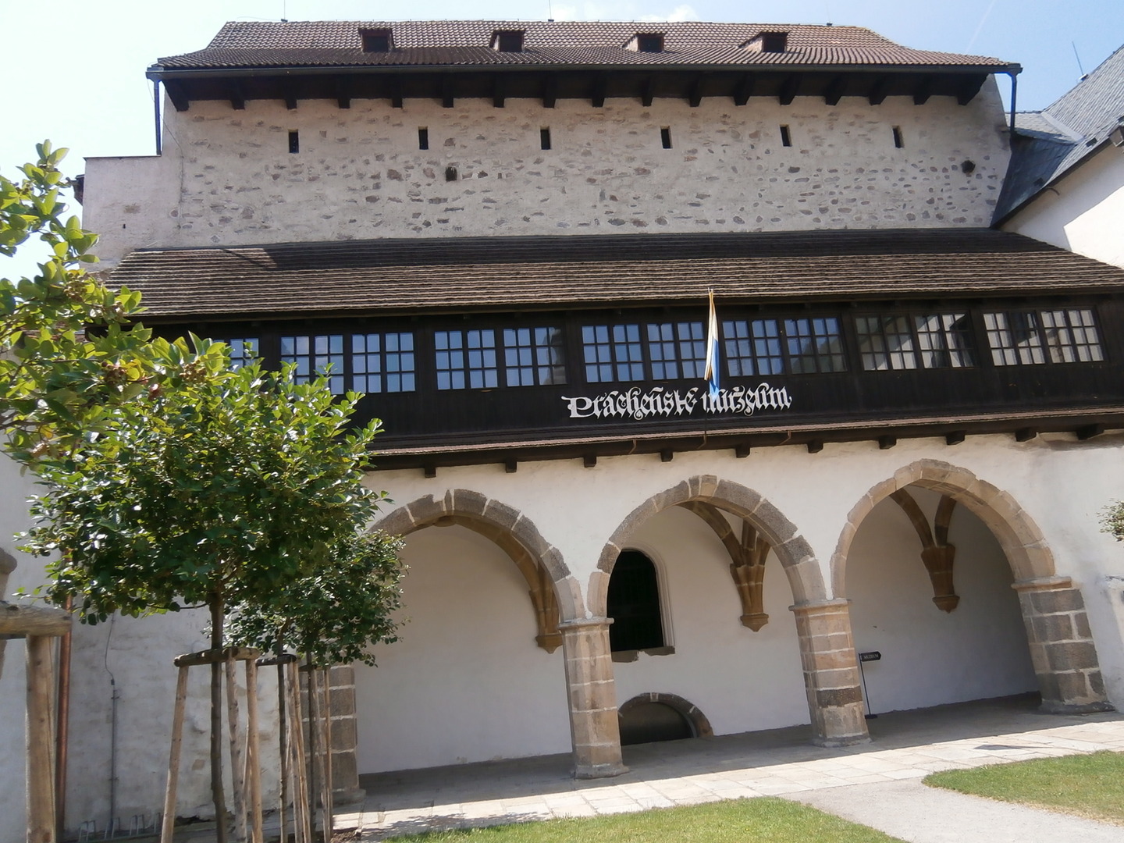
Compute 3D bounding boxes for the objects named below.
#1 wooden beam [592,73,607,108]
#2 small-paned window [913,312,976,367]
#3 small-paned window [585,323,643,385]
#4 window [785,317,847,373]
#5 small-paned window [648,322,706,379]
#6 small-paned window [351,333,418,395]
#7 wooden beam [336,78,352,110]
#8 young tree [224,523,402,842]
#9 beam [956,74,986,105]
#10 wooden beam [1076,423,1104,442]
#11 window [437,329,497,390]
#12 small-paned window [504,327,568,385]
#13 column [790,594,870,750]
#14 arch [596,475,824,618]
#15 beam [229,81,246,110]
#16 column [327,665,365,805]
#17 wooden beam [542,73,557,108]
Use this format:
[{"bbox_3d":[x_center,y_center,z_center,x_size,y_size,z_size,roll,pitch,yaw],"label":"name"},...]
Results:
[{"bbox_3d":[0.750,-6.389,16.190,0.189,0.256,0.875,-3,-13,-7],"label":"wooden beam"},{"bbox_3d":[6.809,-1.426,15.005,1.017,0.997,0.080,-3,-13,-9],"label":"small-paned window"},{"bbox_3d":[0.856,-1.133,14.095,0.967,1.007,0.080,-3,-13,-9],"label":"small-paned window"},{"bbox_3d":[4.186,-1.243,14.011,0.945,0.947,0.090,-3,-12,-9],"label":"window"},{"bbox_3d":[1.858,-1.129,13.630,0.924,0.952,0.090,-3,-12,-9],"label":"small-paned window"},{"bbox_3d":[-2.584,-0.851,12.238,0.930,0.942,0.088,-3,-13,-7],"label":"small-paned window"},{"bbox_3d":[-4.472,-6.679,17.220,0.200,0.270,0.620,-3,-13,-9],"label":"wooden beam"},{"bbox_3d":[-2.910,3.023,9.986,1.950,3.586,1.950,-3,-12,-9],"label":"young tree"},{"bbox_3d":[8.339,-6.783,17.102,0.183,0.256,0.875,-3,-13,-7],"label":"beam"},{"bbox_3d":[9.395,0.189,15.013,0.160,0.200,0.420,-3,-13,-9],"label":"wooden beam"},{"bbox_3d":[-1.392,-0.913,12.381,0.930,0.942,0.088,-3,-13,-7],"label":"window"},{"bbox_3d":[-0.431,-1.078,13.901,0.992,1.008,0.080,-3,-13,-9],"label":"small-paned window"},{"bbox_3d":[3.882,3.595,12.212,0.663,1.988,0.587,-3,-13,-7],"label":"column"},{"bbox_3d":[2.183,1.963,13.537,3.820,2.111,0.500,-3,-12,-9],"label":"arch"},{"bbox_3d":[-6.530,-6.532,16.895,0.200,0.270,0.620,-3,-13,-9],"label":"beam"},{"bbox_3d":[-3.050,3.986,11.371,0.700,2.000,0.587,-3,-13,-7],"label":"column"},{"bbox_3d":[-0.188,-6.431,16.349,0.211,0.220,0.890,-3,-12,-8],"label":"wooden beam"}]

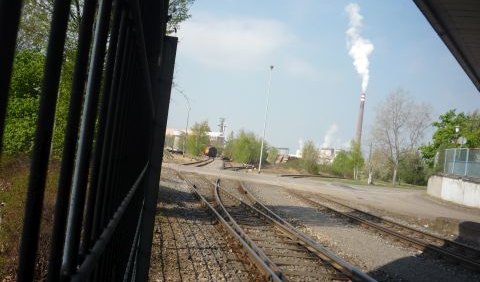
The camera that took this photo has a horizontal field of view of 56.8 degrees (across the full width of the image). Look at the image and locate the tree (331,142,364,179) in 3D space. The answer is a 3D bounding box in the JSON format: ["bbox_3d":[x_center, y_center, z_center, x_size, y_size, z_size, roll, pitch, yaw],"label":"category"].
[{"bbox_3d":[17.362,3.120,71.000,5.000,5.900,4.600,6,-2,14],"label":"tree"}]

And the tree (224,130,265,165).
[{"bbox_3d":[0.943,1.467,93.000,8.000,7.400,7.000,7,-2,1],"label":"tree"}]

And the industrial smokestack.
[{"bbox_3d":[161.596,-12.847,600.000,9.000,106.000,9.000,6,-2,15],"label":"industrial smokestack"}]

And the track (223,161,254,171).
[{"bbox_3d":[-0.394,4.055,70.000,2.600,0.250,36.000,6,-2,5],"label":"track"}]

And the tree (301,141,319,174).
[{"bbox_3d":[11.521,2.759,72.000,2.900,5.300,2.900,6,-2,9],"label":"tree"}]

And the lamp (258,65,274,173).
[{"bbox_3d":[3.106,-2.449,53.000,0.400,12.600,0.400,6,-2,3],"label":"lamp"}]

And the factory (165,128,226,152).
[{"bbox_3d":[-25.152,0.270,240.000,34.000,13.000,24.000,7,-2,-6],"label":"factory"}]

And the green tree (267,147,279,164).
[{"bbox_3d":[8.790,3.922,120.000,3.200,4.400,3.200,6,-2,4],"label":"green tree"}]

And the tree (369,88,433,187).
[{"bbox_3d":[24.598,-0.613,68.000,8.600,14.600,8.600,6,-2,20],"label":"tree"}]

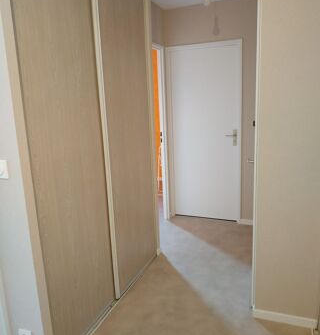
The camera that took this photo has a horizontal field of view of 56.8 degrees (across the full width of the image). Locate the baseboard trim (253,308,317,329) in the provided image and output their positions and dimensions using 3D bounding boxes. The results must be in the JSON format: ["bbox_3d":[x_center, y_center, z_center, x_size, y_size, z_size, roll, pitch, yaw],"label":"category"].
[{"bbox_3d":[0.798,0.969,1.902,0.371,0.066,0.017,2,12,20],"label":"baseboard trim"}]

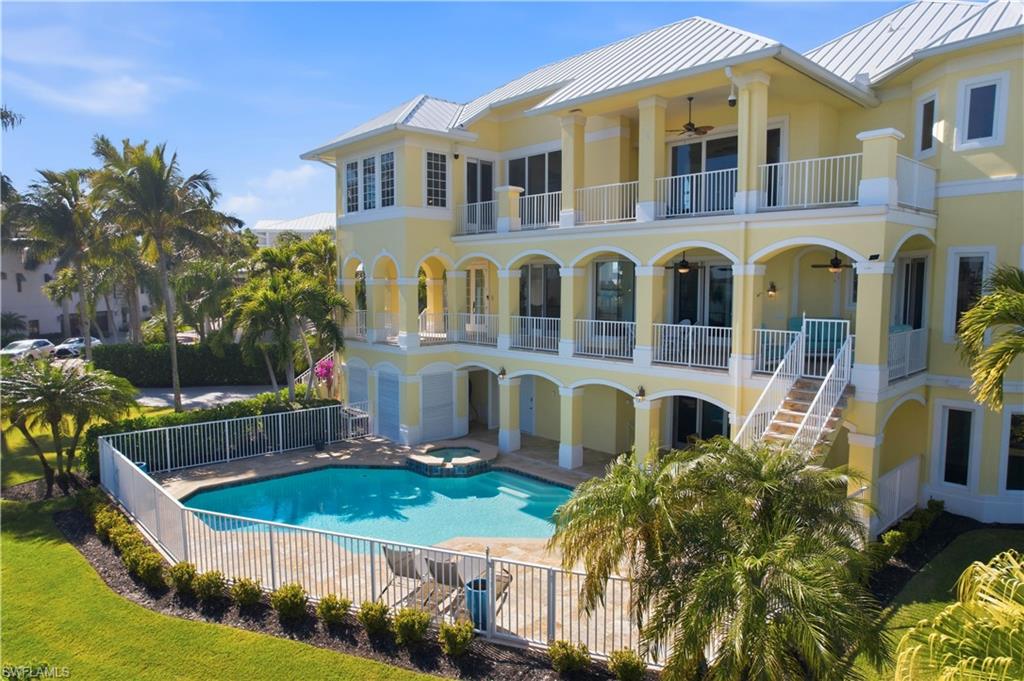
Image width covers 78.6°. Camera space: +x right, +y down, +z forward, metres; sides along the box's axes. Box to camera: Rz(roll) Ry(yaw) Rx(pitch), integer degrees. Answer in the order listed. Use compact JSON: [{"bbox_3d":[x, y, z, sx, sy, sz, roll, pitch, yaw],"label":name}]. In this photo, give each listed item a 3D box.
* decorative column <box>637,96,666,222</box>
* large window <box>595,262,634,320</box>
[{"bbox_3d":[3.510,-4.480,15.663,0.512,3.008,0.545,-5,8,-43],"label":"decorative column"},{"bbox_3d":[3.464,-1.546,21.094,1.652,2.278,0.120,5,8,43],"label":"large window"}]

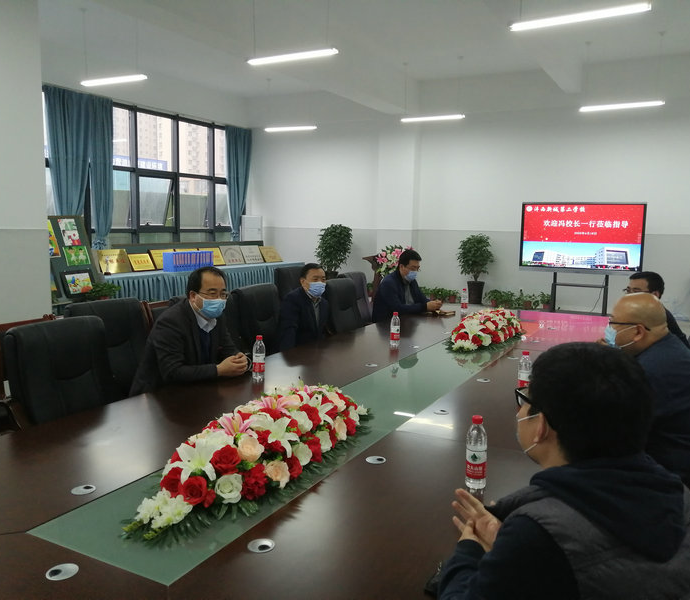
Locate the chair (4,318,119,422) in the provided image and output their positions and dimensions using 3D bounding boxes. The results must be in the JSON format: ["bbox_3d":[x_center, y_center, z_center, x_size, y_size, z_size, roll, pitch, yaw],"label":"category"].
[{"bbox_3d":[-1.198,0.669,2.914,0.660,1.100,0.620,5,8,30],"label":"chair"}]

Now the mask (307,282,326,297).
[{"bbox_3d":[-0.198,-0.074,4.420,0.140,0.110,0.080,-4,16,-36],"label":"mask"}]

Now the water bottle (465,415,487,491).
[{"bbox_3d":[0.417,0.477,1.966,0.064,0.232,0.064,4,8,28],"label":"water bottle"}]

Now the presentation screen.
[{"bbox_3d":[4.064,-1.063,10.749,1.980,1.200,0.090,5,8,28],"label":"presentation screen"}]

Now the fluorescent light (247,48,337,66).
[{"bbox_3d":[-0.588,-2.785,7.138,1.220,0.070,0.110,4,8,28],"label":"fluorescent light"}]

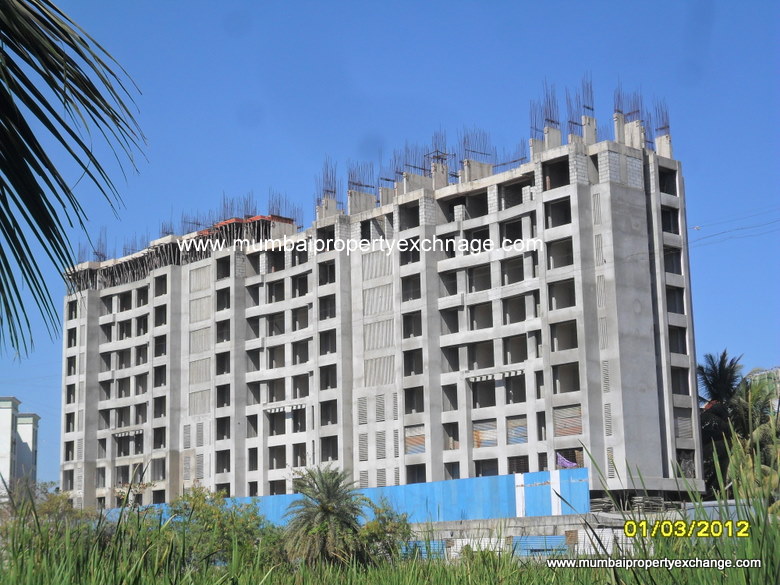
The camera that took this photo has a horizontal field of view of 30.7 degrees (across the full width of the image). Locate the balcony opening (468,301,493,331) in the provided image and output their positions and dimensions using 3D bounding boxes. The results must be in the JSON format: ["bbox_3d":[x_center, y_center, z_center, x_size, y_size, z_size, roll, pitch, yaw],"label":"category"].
[{"bbox_3d":[7.089,1.851,106.479,0.700,1.899,2.398,9,-15,-42],"label":"balcony opening"}]

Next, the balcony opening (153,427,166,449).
[{"bbox_3d":[-22.020,14.069,137.143,0.500,2.040,1.970,9,-15,-43],"label":"balcony opening"}]

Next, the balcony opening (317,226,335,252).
[{"bbox_3d":[-5.058,-4.383,119.654,0.800,2.191,2.355,9,-15,-42],"label":"balcony opening"}]

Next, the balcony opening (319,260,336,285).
[{"bbox_3d":[-5.231,-1.627,121.311,0.300,2.009,2.103,9,-15,-42],"label":"balcony opening"}]

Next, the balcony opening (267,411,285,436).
[{"bbox_3d":[-9.866,11.796,127.185,0.500,2.060,2.240,9,-15,-43],"label":"balcony opening"}]

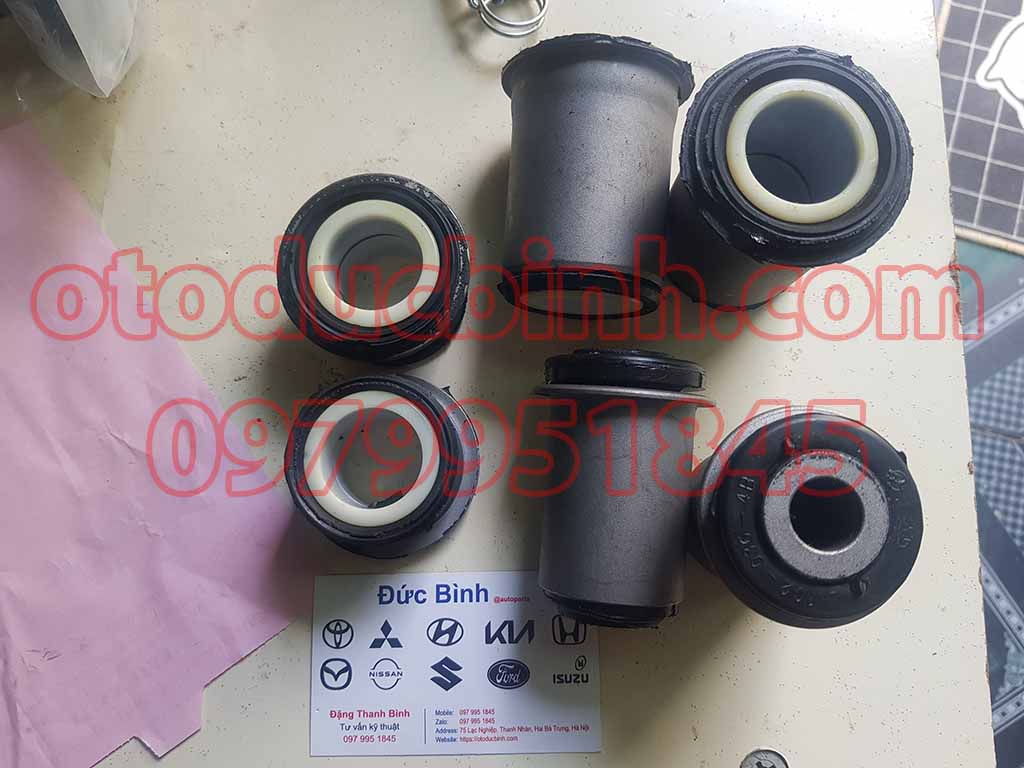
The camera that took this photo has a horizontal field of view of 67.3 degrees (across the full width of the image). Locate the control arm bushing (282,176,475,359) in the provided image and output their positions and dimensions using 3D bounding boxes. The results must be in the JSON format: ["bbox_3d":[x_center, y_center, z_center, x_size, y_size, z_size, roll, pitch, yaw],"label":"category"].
[{"bbox_3d":[-0.041,-0.033,0.245,0.058,0.031,0.058,0,81,1],"label":"control arm bushing"}]

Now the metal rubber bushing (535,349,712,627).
[{"bbox_3d":[0.031,0.032,0.226,0.051,0.051,0.080,5,85,2],"label":"metal rubber bushing"}]

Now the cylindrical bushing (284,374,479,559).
[{"bbox_3d":[-0.040,0.024,0.236,0.058,0.031,0.058,0,81,1],"label":"cylindrical bushing"}]

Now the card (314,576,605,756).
[{"bbox_3d":[-0.018,0.087,0.241,0.090,0.001,0.055,-1,81,1],"label":"card"}]

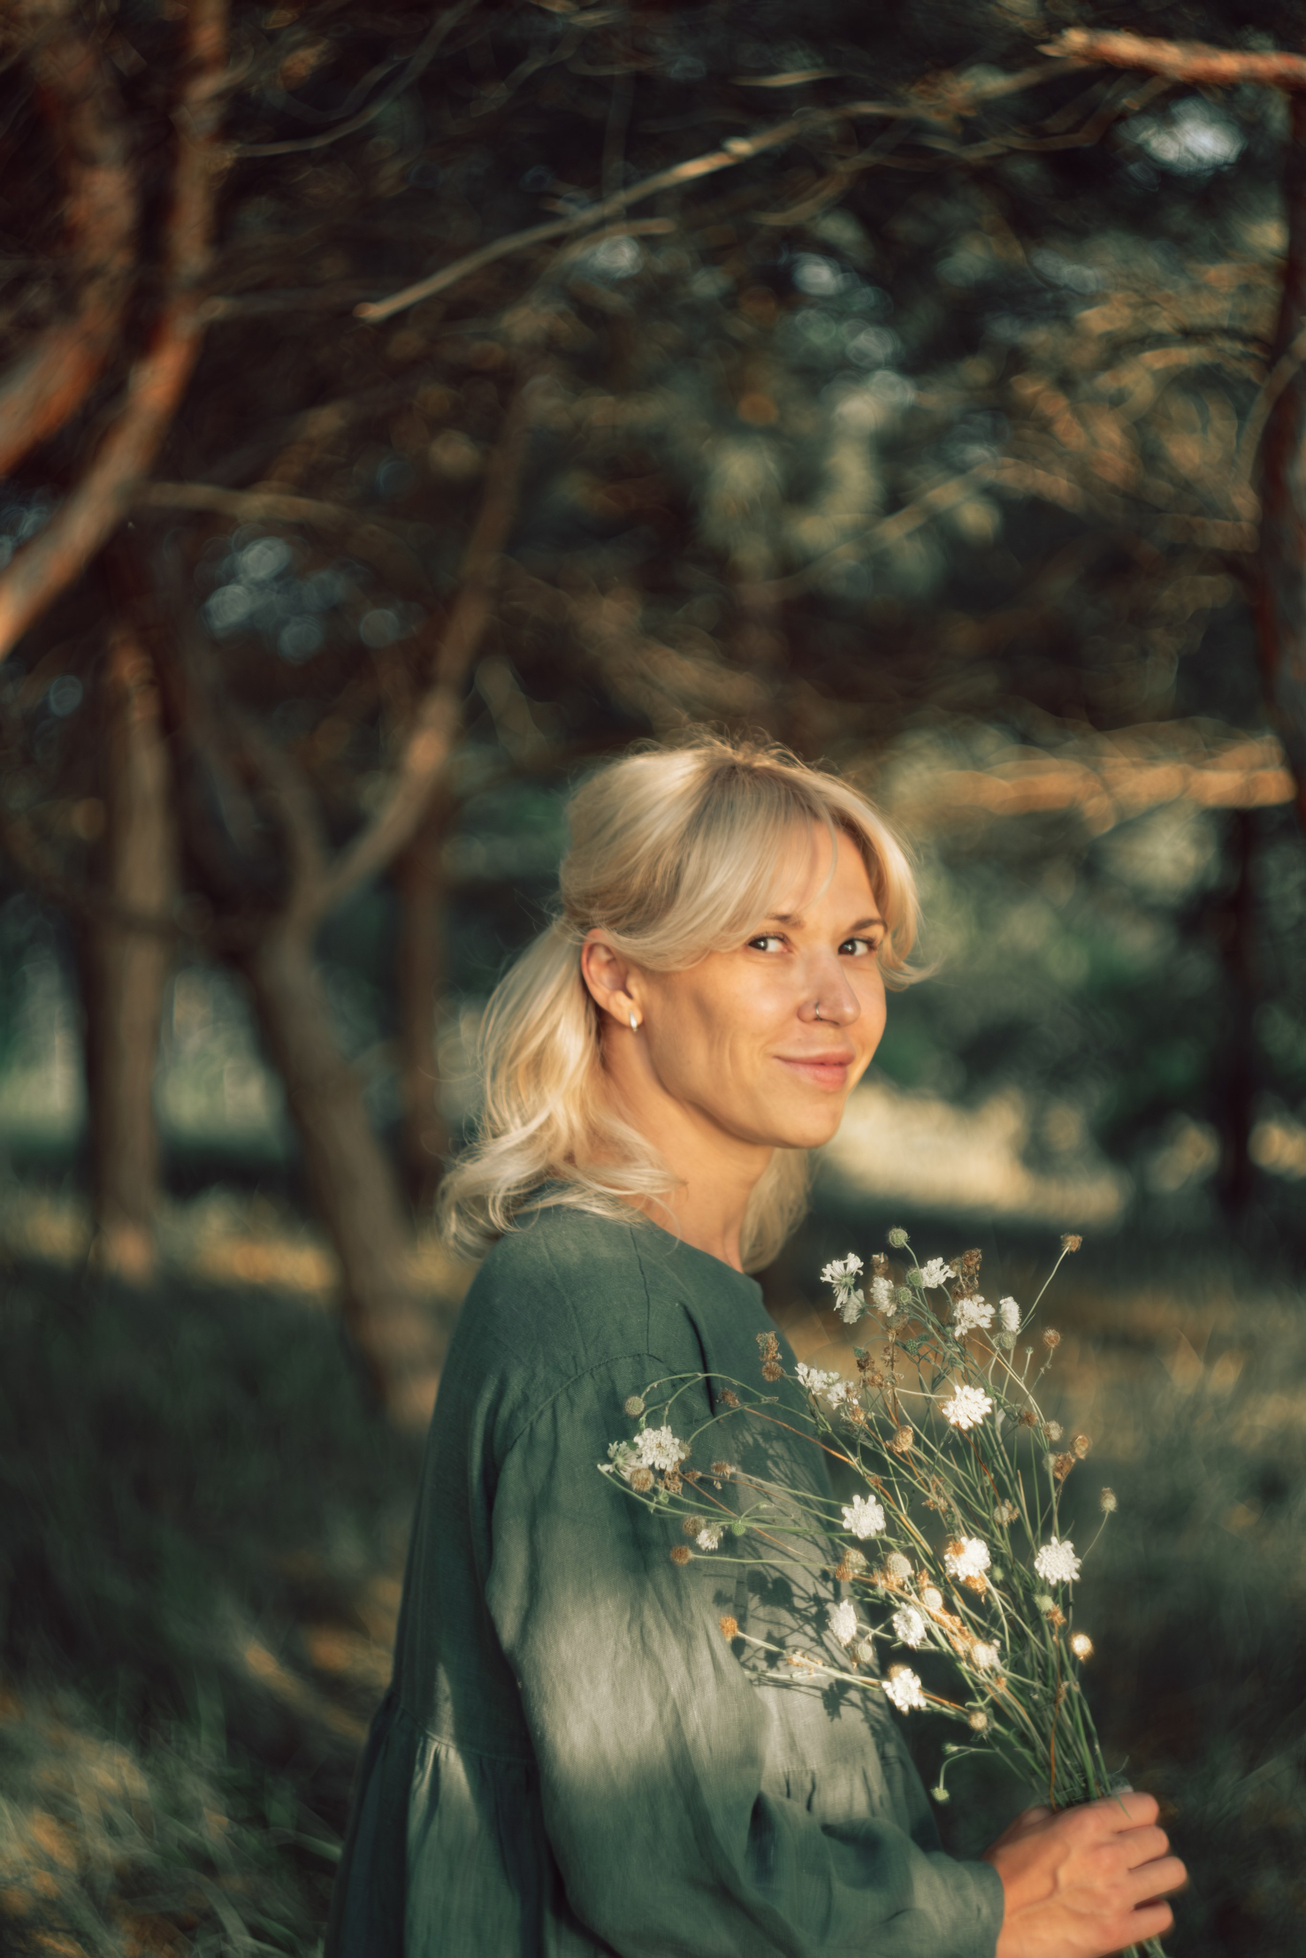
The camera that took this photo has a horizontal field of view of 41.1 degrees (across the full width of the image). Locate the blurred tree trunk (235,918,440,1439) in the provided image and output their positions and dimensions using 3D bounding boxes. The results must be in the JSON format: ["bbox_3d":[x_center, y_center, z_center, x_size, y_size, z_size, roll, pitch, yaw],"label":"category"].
[{"bbox_3d":[-0.946,0.599,5.300,0.310,1.540,0.310,-15,0,0],"label":"blurred tree trunk"}]

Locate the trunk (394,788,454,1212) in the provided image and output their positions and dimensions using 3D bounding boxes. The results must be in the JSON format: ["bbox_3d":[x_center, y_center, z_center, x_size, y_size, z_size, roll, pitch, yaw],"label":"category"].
[{"bbox_3d":[-1.262,0.114,9.600,0.310,2.360,0.310,0,0,0],"label":"trunk"}]

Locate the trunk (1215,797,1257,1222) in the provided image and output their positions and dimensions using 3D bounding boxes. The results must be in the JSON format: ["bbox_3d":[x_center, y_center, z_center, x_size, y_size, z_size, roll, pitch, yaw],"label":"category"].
[{"bbox_3d":[3.279,0.194,9.800,0.240,2.330,0.240,0,0,0],"label":"trunk"}]

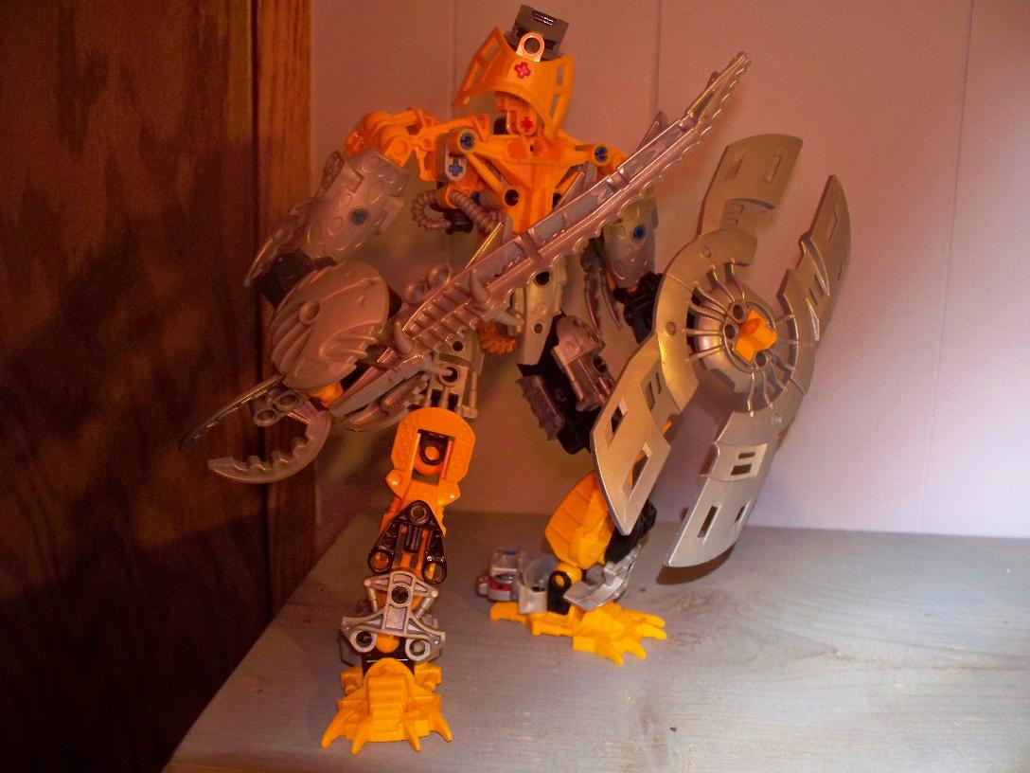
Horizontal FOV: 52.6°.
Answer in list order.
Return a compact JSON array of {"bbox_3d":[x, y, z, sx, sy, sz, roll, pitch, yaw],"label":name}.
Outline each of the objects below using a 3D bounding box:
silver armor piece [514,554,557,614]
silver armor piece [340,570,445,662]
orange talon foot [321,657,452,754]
[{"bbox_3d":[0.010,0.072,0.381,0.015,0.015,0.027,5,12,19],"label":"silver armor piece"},{"bbox_3d":[-0.035,0.066,0.309,0.032,0.028,0.012,10,14,-5],"label":"silver armor piece"},{"bbox_3d":[-0.039,0.089,0.321,0.039,0.017,0.062,0,11,-6],"label":"orange talon foot"}]

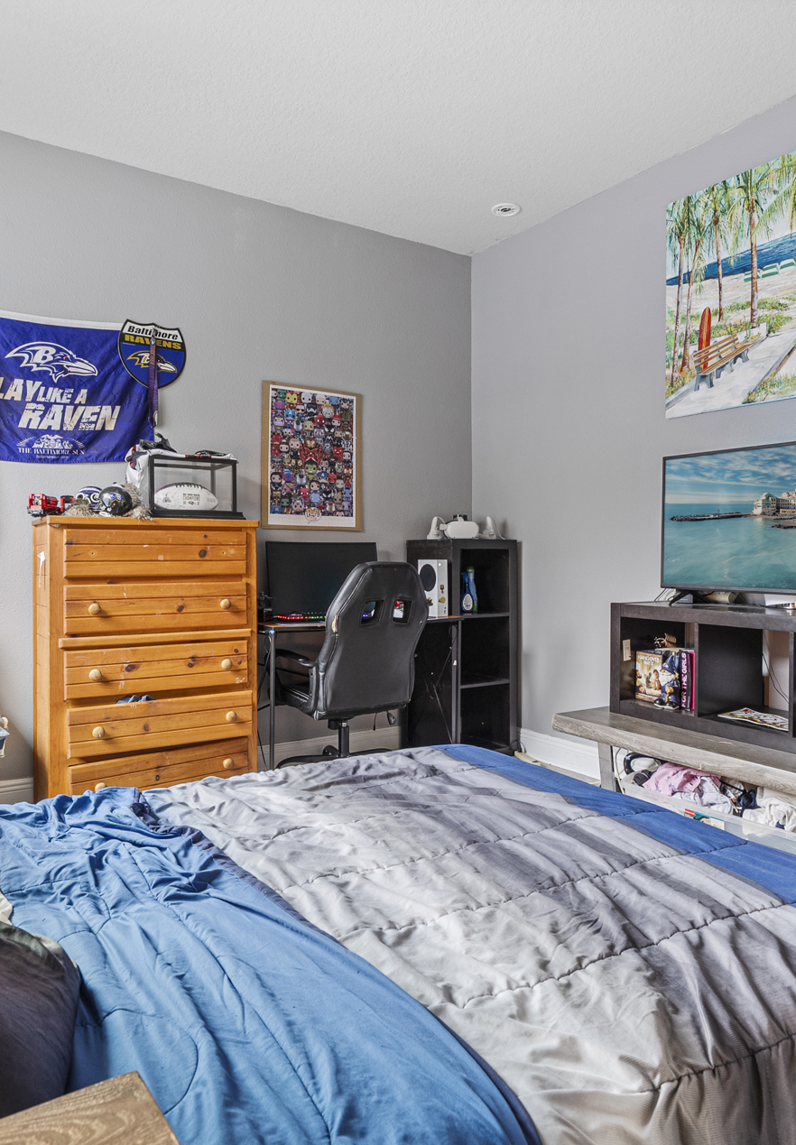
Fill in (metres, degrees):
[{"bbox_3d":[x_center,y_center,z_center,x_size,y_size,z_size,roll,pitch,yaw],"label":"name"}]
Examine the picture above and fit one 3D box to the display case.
[{"bbox_3d":[-0.890,-0.336,3.205,0.418,0.250,0.290,-1,2,-34],"label":"display case"}]

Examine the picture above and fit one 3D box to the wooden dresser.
[{"bbox_3d":[-1.027,0.388,3.158,0.810,1.194,0.409,-1,2,-34],"label":"wooden dresser"}]

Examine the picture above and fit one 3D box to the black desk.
[{"bbox_3d":[-0.249,0.590,3.578,1.000,0.740,0.480,0,1,-33],"label":"black desk"}]

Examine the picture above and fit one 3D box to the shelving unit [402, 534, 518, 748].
[{"bbox_3d":[0.337,0.387,4.029,0.420,1.120,0.400,0,1,-33],"label":"shelving unit"}]

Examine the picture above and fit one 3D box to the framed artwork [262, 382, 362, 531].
[{"bbox_3d":[-0.416,-0.556,3.754,0.553,0.698,0.020,0,1,-33],"label":"framed artwork"}]

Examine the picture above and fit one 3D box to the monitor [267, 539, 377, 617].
[{"bbox_3d":[-0.348,0.037,3.706,0.608,0.368,0.140,-1,2,-34],"label":"monitor"}]

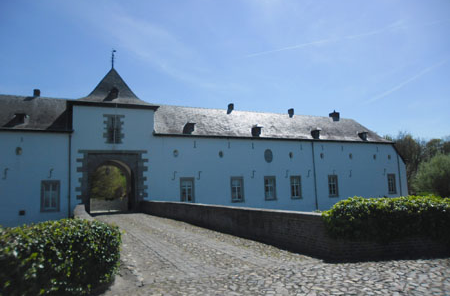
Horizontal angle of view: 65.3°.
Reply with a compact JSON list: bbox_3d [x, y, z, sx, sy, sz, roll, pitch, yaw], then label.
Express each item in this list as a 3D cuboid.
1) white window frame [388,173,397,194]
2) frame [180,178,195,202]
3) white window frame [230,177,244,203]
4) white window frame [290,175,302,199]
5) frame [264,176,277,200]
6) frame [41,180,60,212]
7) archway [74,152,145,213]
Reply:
[{"bbox_3d":[19.840,4.314,41.717,1.220,2.380,0.220,1,-8,-26],"label":"white window frame"},{"bbox_3d":[-3.259,3.797,30.642,1.230,2.380,0.220,1,-8,-26],"label":"frame"},{"bbox_3d":[1.187,3.920,32.771,1.330,2.460,0.220,1,-8,-26],"label":"white window frame"},{"bbox_3d":[7.209,4.038,35.660,1.320,2.340,0.220,1,-8,-26],"label":"white window frame"},{"bbox_3d":[4.451,3.995,34.335,1.290,2.430,0.220,1,-8,-26],"label":"frame"},{"bbox_3d":[-12.904,3.589,26.017,1.230,2.280,0.220,1,-8,-26],"label":"frame"},{"bbox_3d":[-9.109,2.839,28.241,5.450,5.130,0.800,1,-8,-26],"label":"archway"}]

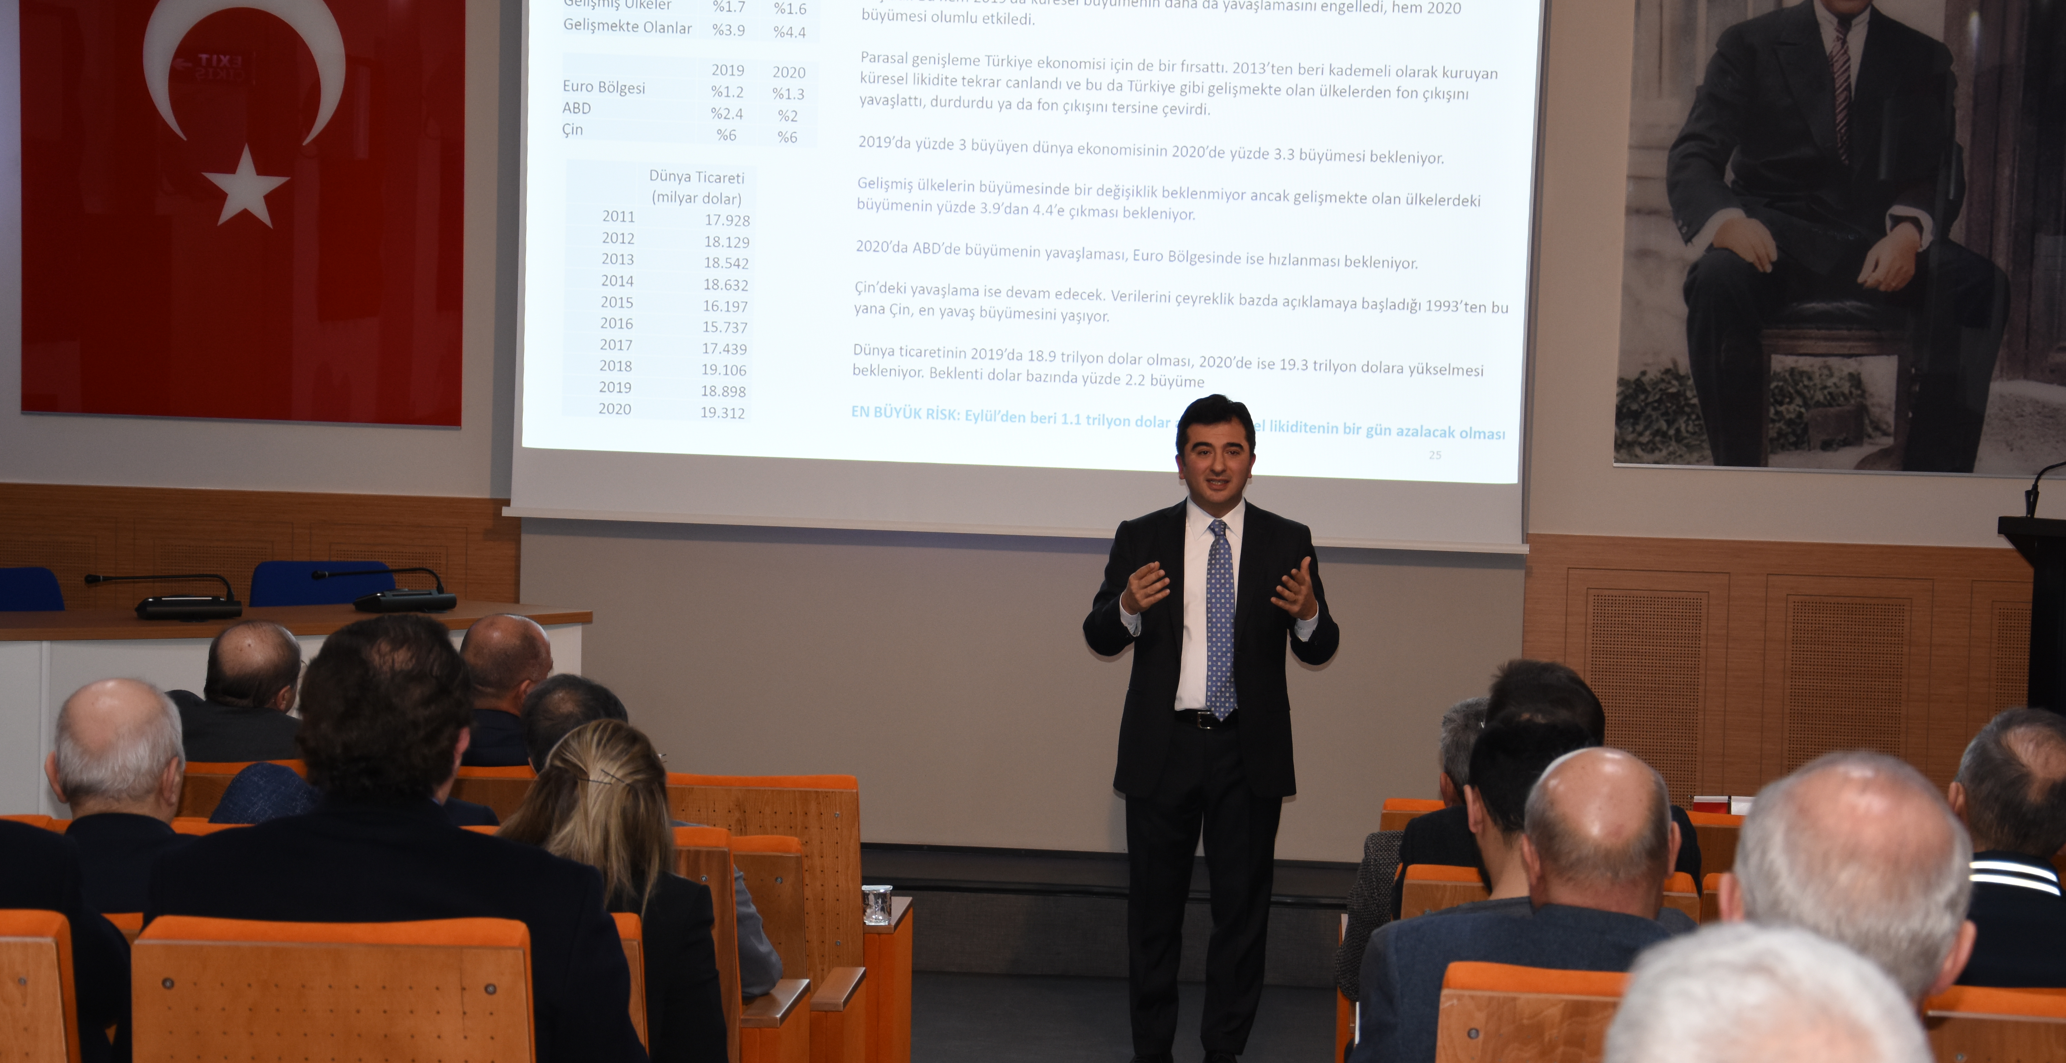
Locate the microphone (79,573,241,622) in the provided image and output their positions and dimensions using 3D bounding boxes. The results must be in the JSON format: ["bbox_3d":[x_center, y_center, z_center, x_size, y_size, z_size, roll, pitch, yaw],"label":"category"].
[{"bbox_3d":[-2.351,0.179,11.718,0.430,0.115,0.140,0,7,-10],"label":"microphone"}]

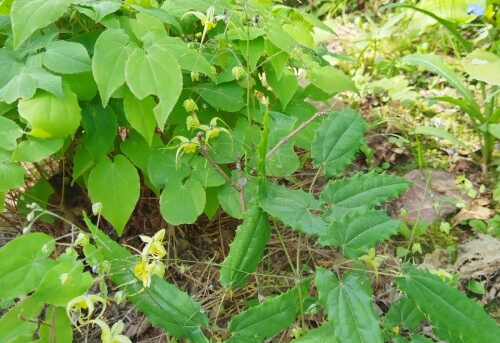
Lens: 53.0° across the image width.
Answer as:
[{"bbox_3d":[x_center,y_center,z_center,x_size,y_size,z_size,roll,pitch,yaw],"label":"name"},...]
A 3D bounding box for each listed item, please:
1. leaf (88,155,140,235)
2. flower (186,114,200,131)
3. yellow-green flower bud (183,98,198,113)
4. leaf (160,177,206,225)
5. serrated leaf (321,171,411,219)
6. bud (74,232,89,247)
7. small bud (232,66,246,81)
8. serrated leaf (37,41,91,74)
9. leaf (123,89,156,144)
[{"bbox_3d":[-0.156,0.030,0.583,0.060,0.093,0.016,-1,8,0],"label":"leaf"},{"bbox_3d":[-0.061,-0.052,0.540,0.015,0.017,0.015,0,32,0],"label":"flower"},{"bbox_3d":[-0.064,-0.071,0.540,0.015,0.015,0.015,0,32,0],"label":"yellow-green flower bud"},{"bbox_3d":[-0.079,0.034,0.598,0.055,0.016,0.062,-5,56,-1],"label":"leaf"},{"bbox_3d":[0.113,0.021,0.482,0.092,0.015,0.040,-11,51,-9],"label":"serrated leaf"},{"bbox_3d":[-0.141,0.057,0.420,0.010,0.011,0.010,0,28,0],"label":"bud"},{"bbox_3d":[-0.010,-0.095,0.485,0.012,0.013,0.012,0,28,0],"label":"small bud"},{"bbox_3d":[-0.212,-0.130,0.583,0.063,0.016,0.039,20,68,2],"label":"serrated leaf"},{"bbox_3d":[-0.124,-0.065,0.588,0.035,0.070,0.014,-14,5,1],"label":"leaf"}]

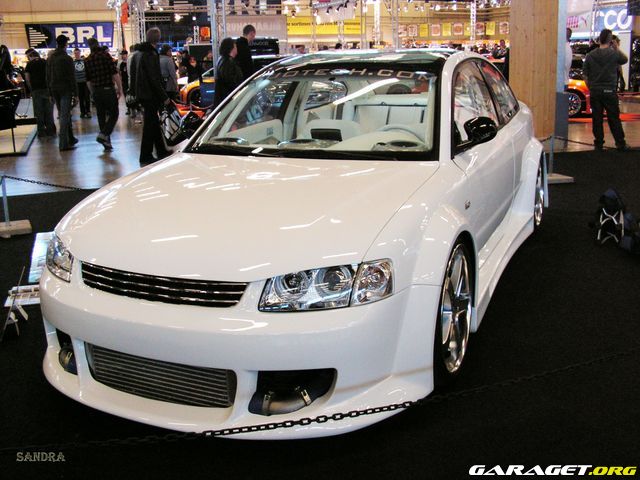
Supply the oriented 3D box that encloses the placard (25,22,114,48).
[{"bbox_3d":[-8.280,-6.759,22.000,3.050,0.860,0.080,-5,15,-14],"label":"placard"}]

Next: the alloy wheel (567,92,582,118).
[{"bbox_3d":[5.071,-2.748,13.477,0.470,0.470,0.200,0,15,6],"label":"alloy wheel"}]

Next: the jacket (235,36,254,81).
[{"bbox_3d":[-1.079,-2.548,9.702,0.340,0.800,0.520,-3,15,-6],"label":"jacket"}]

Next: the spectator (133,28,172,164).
[{"bbox_3d":[-2.178,-1.841,8.580,0.540,1.770,0.380,9,18,35],"label":"spectator"}]

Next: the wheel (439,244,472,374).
[{"bbox_3d":[0.458,0.256,2.589,0.210,0.490,0.490,5,16,24],"label":"wheel"}]

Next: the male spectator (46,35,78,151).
[{"bbox_3d":[-4.123,-2.350,10.677,0.510,1.800,0.360,1,14,8],"label":"male spectator"}]

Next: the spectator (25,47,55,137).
[{"bbox_3d":[-5.352,-2.841,12.837,0.560,1.720,0.360,-7,15,-21],"label":"spectator"}]

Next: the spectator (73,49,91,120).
[{"bbox_3d":[-6.303,-4.090,17.627,0.490,1.800,0.320,-3,14,-8],"label":"spectator"}]

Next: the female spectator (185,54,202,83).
[{"bbox_3d":[-3.843,-4.703,20.144,0.480,1.670,0.320,-3,15,-9],"label":"female spectator"}]

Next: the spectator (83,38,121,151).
[{"bbox_3d":[-3.435,-2.311,10.584,0.560,1.750,0.450,-1,14,-2],"label":"spectator"}]

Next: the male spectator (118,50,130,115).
[{"bbox_3d":[-5.505,-4.389,18.641,0.480,1.740,0.340,-1,15,0],"label":"male spectator"}]

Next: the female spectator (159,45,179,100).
[{"bbox_3d":[-3.437,-3.540,15.120,0.520,1.730,0.340,6,16,26],"label":"female spectator"}]

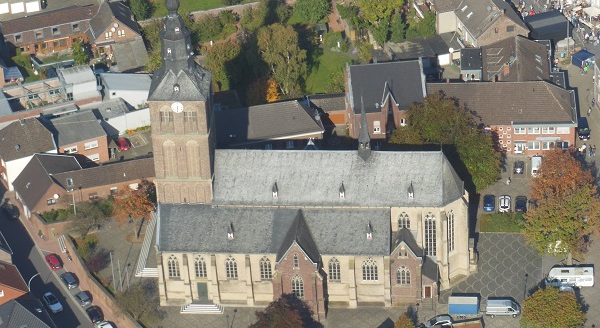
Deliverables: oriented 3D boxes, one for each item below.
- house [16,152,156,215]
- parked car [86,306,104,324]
[{"bbox_3d":[-35.850,2.140,415.190,23.600,7.200,11.200,-10,33,-11],"label":"house"},{"bbox_3d":[-32.240,23.130,386.700,1.760,1.500,4.150,-18,35,-23],"label":"parked car"}]

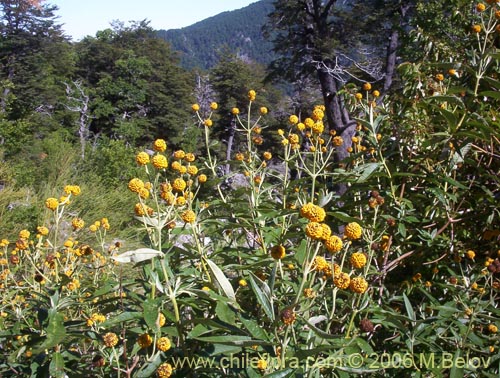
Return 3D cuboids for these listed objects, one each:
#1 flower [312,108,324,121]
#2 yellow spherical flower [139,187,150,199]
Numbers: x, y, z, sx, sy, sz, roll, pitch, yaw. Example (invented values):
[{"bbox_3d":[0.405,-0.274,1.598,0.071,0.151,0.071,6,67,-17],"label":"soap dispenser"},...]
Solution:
[{"bbox_3d":[0.147,-0.158,1.200,0.024,0.024,0.024,0,4,0],"label":"flower"},{"bbox_3d":[-0.183,0.008,0.980,0.020,0.020,0.020,0,4,0],"label":"yellow spherical flower"}]

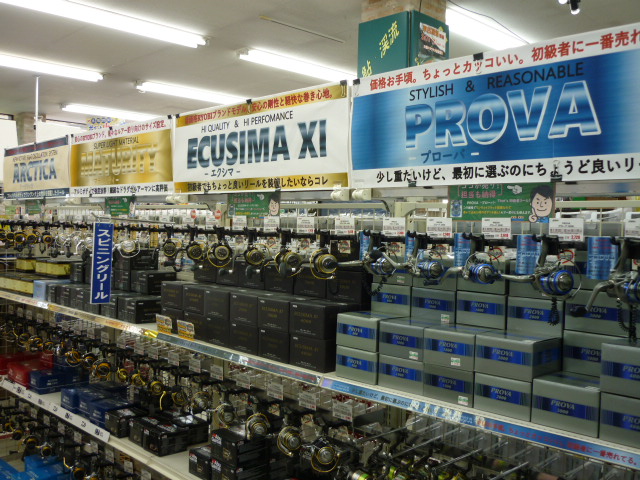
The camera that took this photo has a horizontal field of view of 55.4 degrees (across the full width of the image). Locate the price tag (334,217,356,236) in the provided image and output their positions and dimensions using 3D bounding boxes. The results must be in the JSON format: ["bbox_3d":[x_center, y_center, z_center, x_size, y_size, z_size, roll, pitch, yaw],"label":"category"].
[{"bbox_3d":[0.068,-0.038,1.671,0.071,0.048,0.006,2,3,43],"label":"price tag"}]

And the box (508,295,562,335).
[{"bbox_3d":[0.521,0.174,1.416,0.128,0.080,0.113,2,2,44],"label":"box"}]

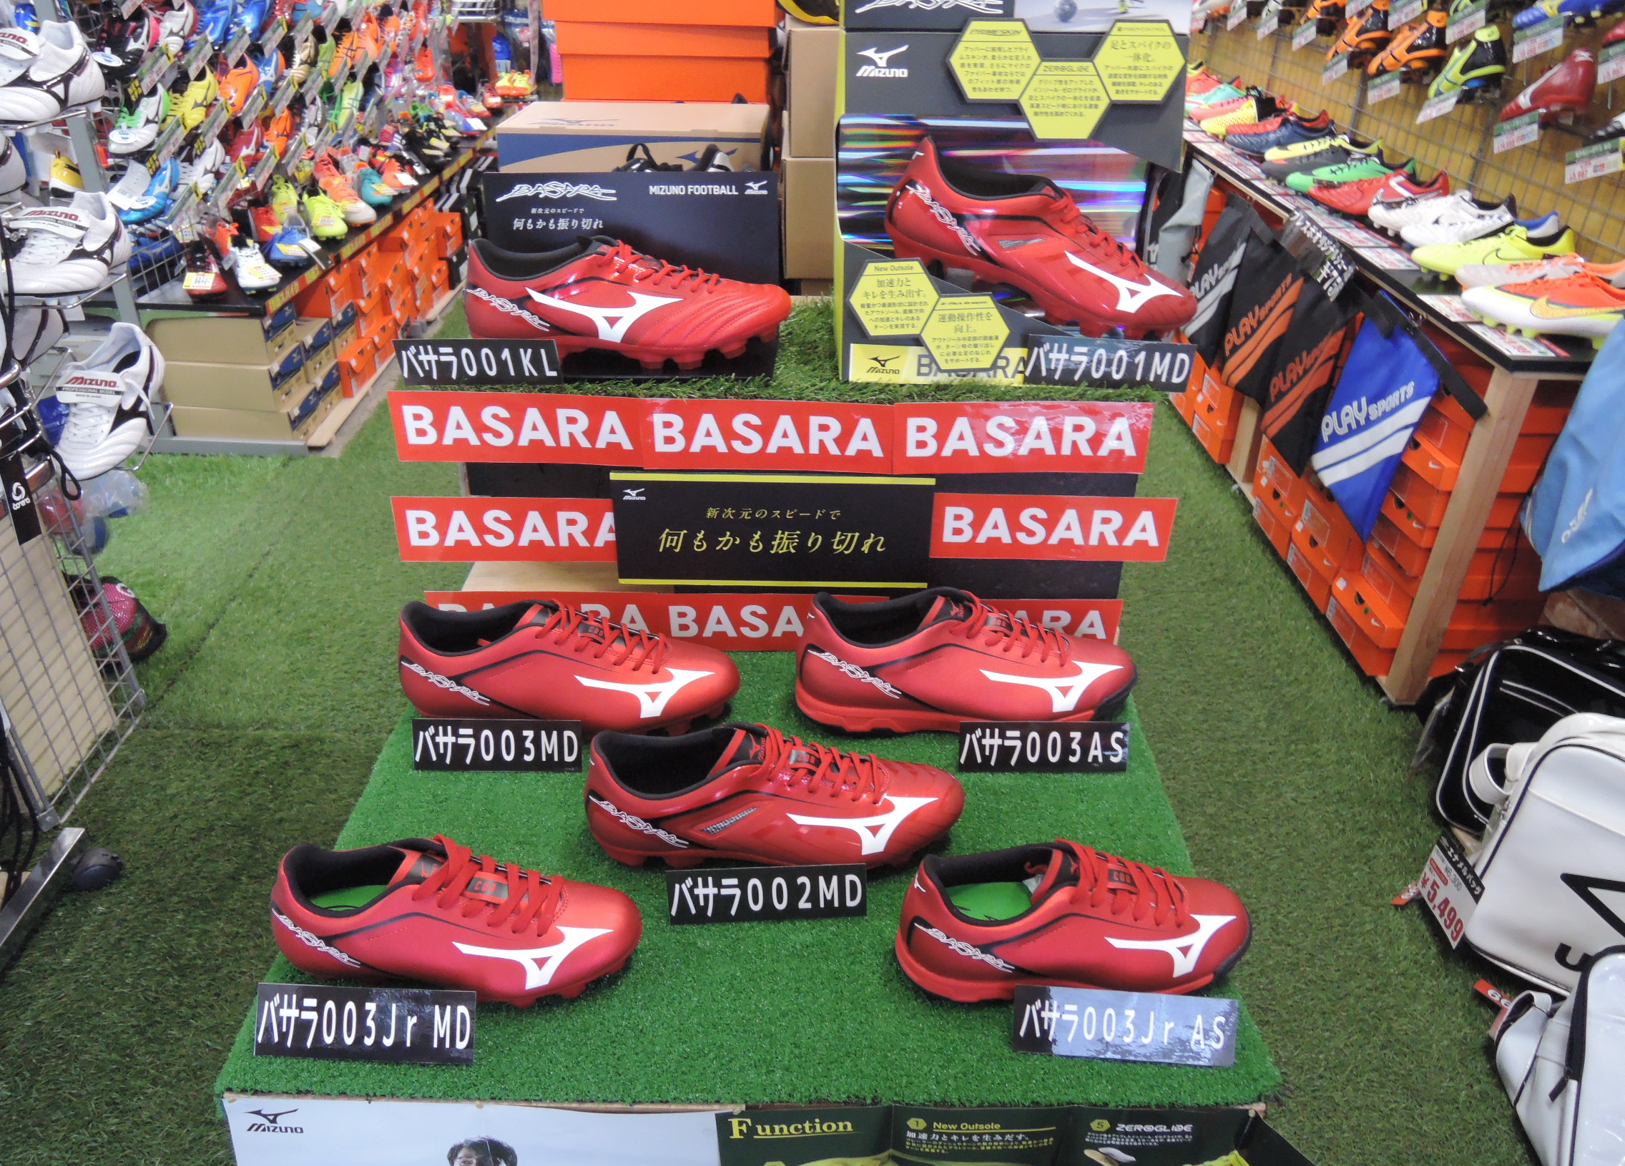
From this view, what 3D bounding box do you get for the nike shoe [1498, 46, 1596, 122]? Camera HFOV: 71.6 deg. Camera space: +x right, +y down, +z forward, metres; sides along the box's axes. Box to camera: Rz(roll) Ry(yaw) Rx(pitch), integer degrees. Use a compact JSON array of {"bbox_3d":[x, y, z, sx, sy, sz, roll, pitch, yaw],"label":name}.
[{"bbox_3d":[1.520,-1.020,2.352,0.100,0.105,0.280,1,11,0],"label":"nike shoe"}]

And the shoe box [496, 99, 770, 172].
[{"bbox_3d":[-0.228,-0.567,1.523,0.330,0.120,0.207,1,32,0],"label":"shoe box"}]

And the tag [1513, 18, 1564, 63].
[{"bbox_3d":[1.362,-1.020,2.113,0.004,0.056,0.120,-8,13,-15],"label":"tag"}]

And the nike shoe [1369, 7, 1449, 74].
[{"bbox_3d":[1.519,-1.365,2.860,0.100,0.105,0.280,1,9,0],"label":"nike shoe"}]

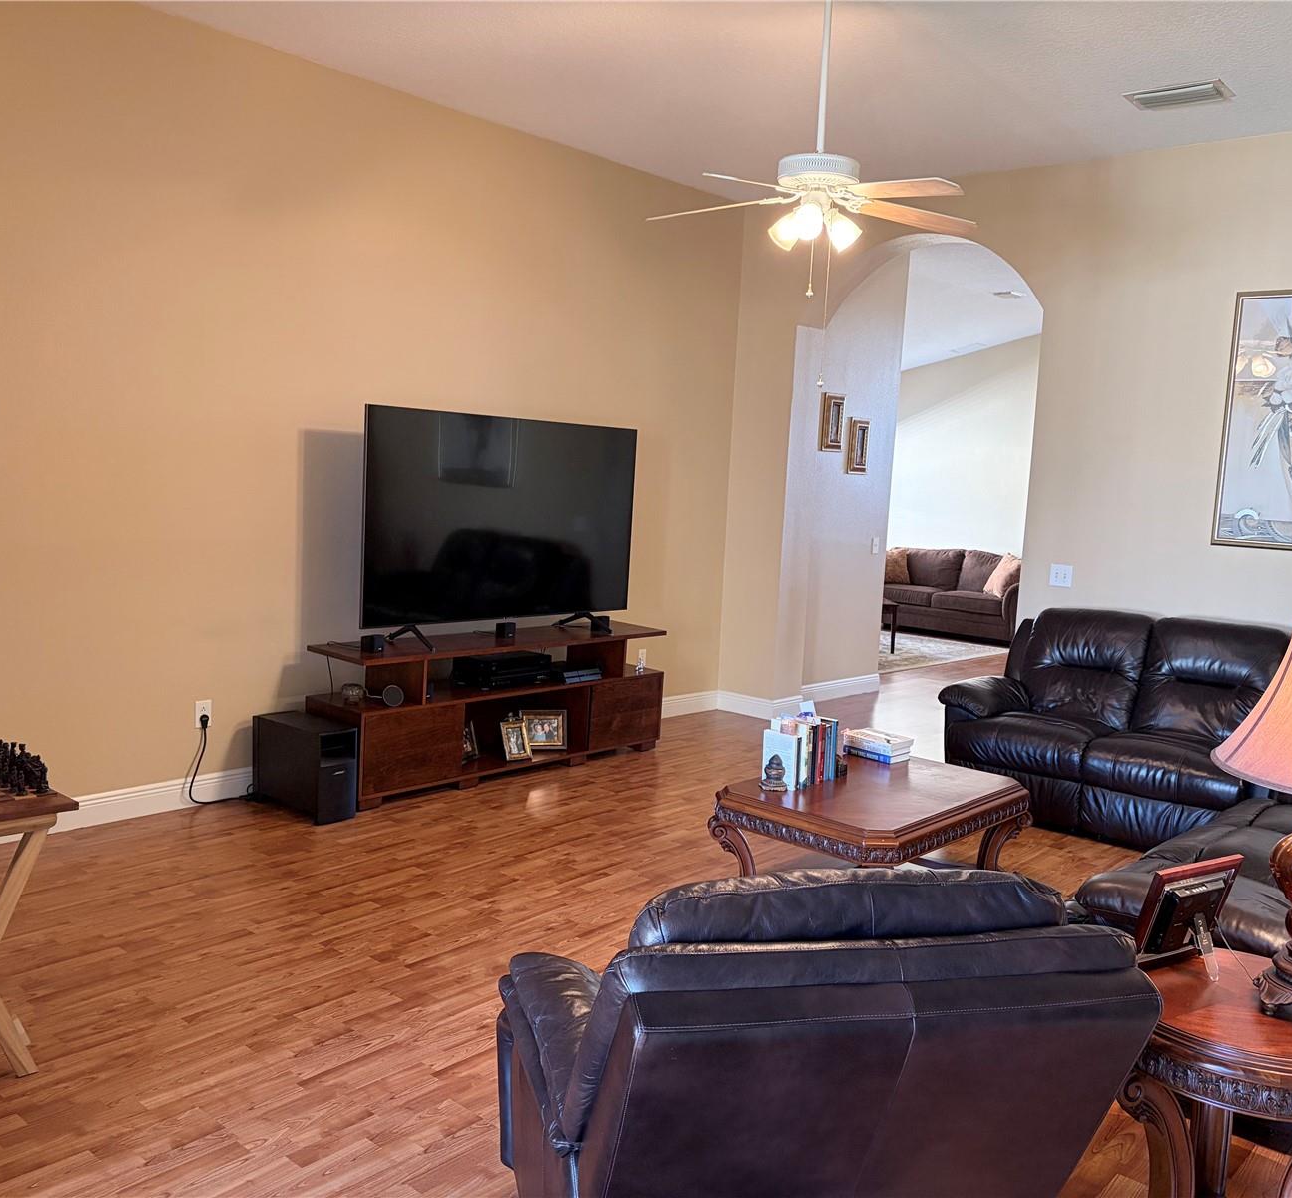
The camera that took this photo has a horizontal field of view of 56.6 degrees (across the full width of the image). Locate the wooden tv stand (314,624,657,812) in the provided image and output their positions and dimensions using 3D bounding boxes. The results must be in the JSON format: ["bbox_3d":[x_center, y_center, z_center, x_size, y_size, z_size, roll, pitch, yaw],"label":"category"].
[{"bbox_3d":[-0.752,0.534,6.181,0.468,0.674,2.025,8,8,41],"label":"wooden tv stand"}]

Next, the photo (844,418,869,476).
[{"bbox_3d":[1.488,-1.066,8.432,0.037,0.379,0.242,8,8,41],"label":"photo"}]

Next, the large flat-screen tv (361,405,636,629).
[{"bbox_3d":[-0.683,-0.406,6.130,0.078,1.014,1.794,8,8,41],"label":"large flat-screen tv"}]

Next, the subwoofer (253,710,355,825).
[{"bbox_3d":[-1.497,0.733,5.263,0.460,0.401,0.200,7,8,37],"label":"subwoofer"}]

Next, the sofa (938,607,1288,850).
[{"bbox_3d":[2.251,0.591,5.636,1.466,0.975,0.952,7,8,36],"label":"sofa"}]

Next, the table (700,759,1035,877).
[{"bbox_3d":[0.834,0.908,4.388,0.718,0.468,1.108,8,8,41],"label":"table"}]

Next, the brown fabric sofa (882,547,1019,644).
[{"bbox_3d":[3.230,-0.069,12.748,2.059,0.874,0.952,8,8,41],"label":"brown fabric sofa"}]

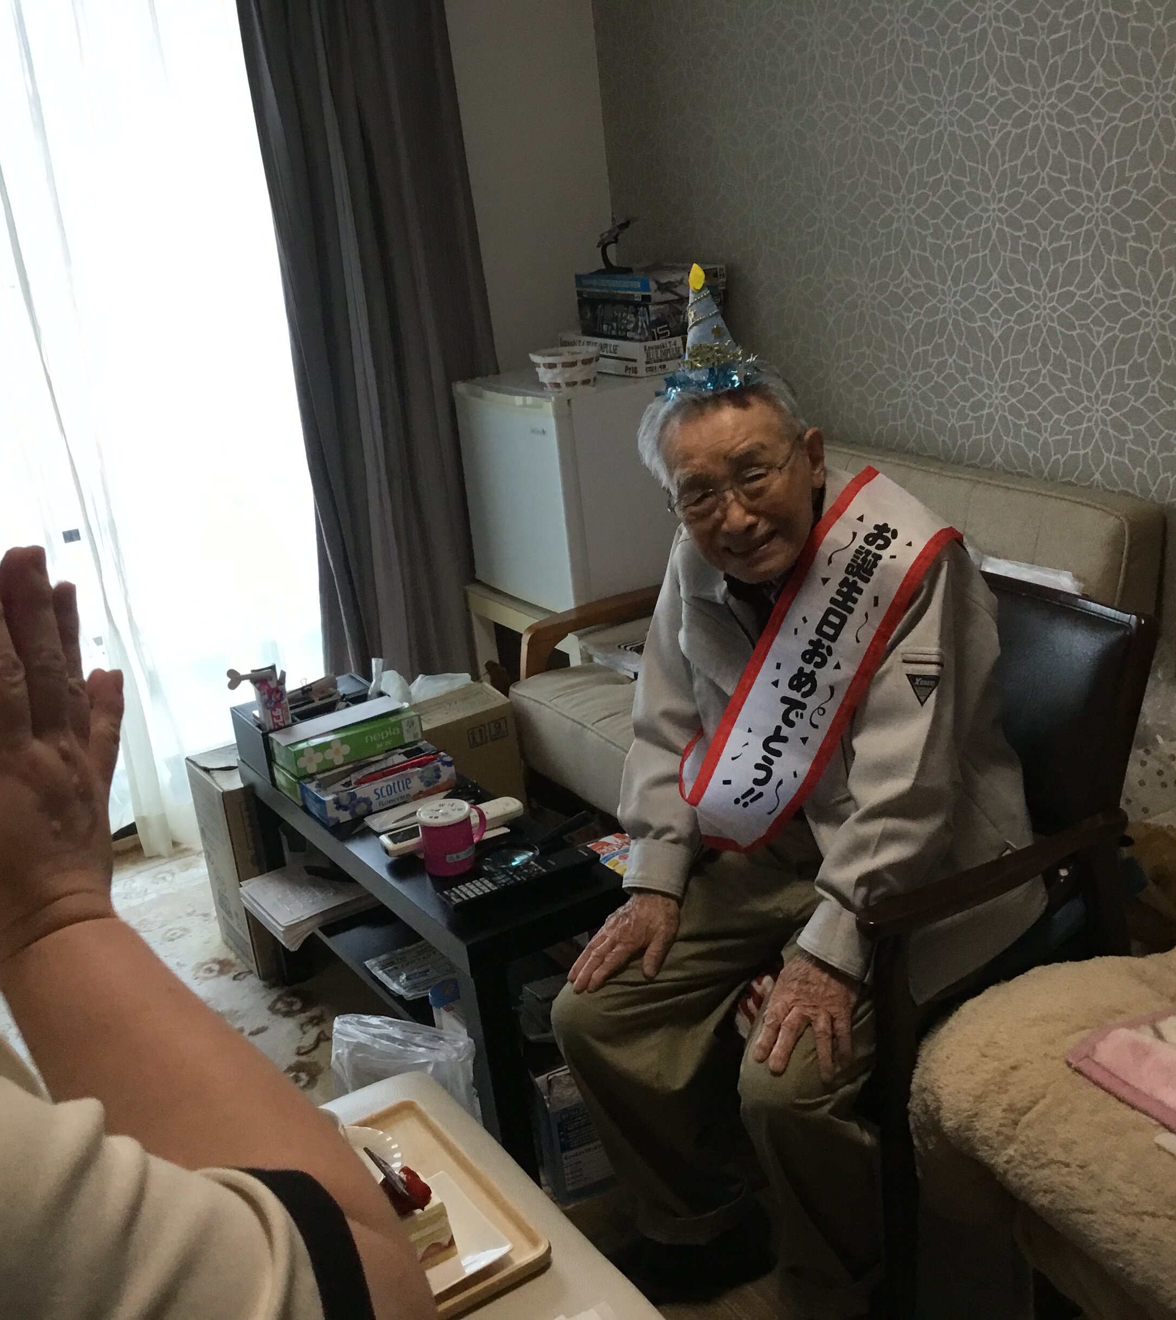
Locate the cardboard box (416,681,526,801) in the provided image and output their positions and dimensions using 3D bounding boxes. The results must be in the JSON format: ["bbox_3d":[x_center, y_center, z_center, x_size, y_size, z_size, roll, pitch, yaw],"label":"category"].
[{"bbox_3d":[-0.287,0.294,3.199,0.270,0.415,0.160,-15,21,-25],"label":"cardboard box"}]

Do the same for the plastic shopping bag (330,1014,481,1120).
[{"bbox_3d":[-0.263,0.685,2.225,0.210,0.310,0.130,-1,20,14],"label":"plastic shopping bag"}]

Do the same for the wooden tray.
[{"bbox_3d":[-0.196,0.511,1.431,0.220,0.022,0.282,-17,22,-28],"label":"wooden tray"}]

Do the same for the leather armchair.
[{"bbox_3d":[0.432,0.343,2.181,0.550,0.845,0.560,-15,21,-25],"label":"leather armchair"}]

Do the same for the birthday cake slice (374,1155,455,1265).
[{"bbox_3d":[-0.166,0.490,1.368,0.075,0.070,0.056,-17,22,-28],"label":"birthday cake slice"}]

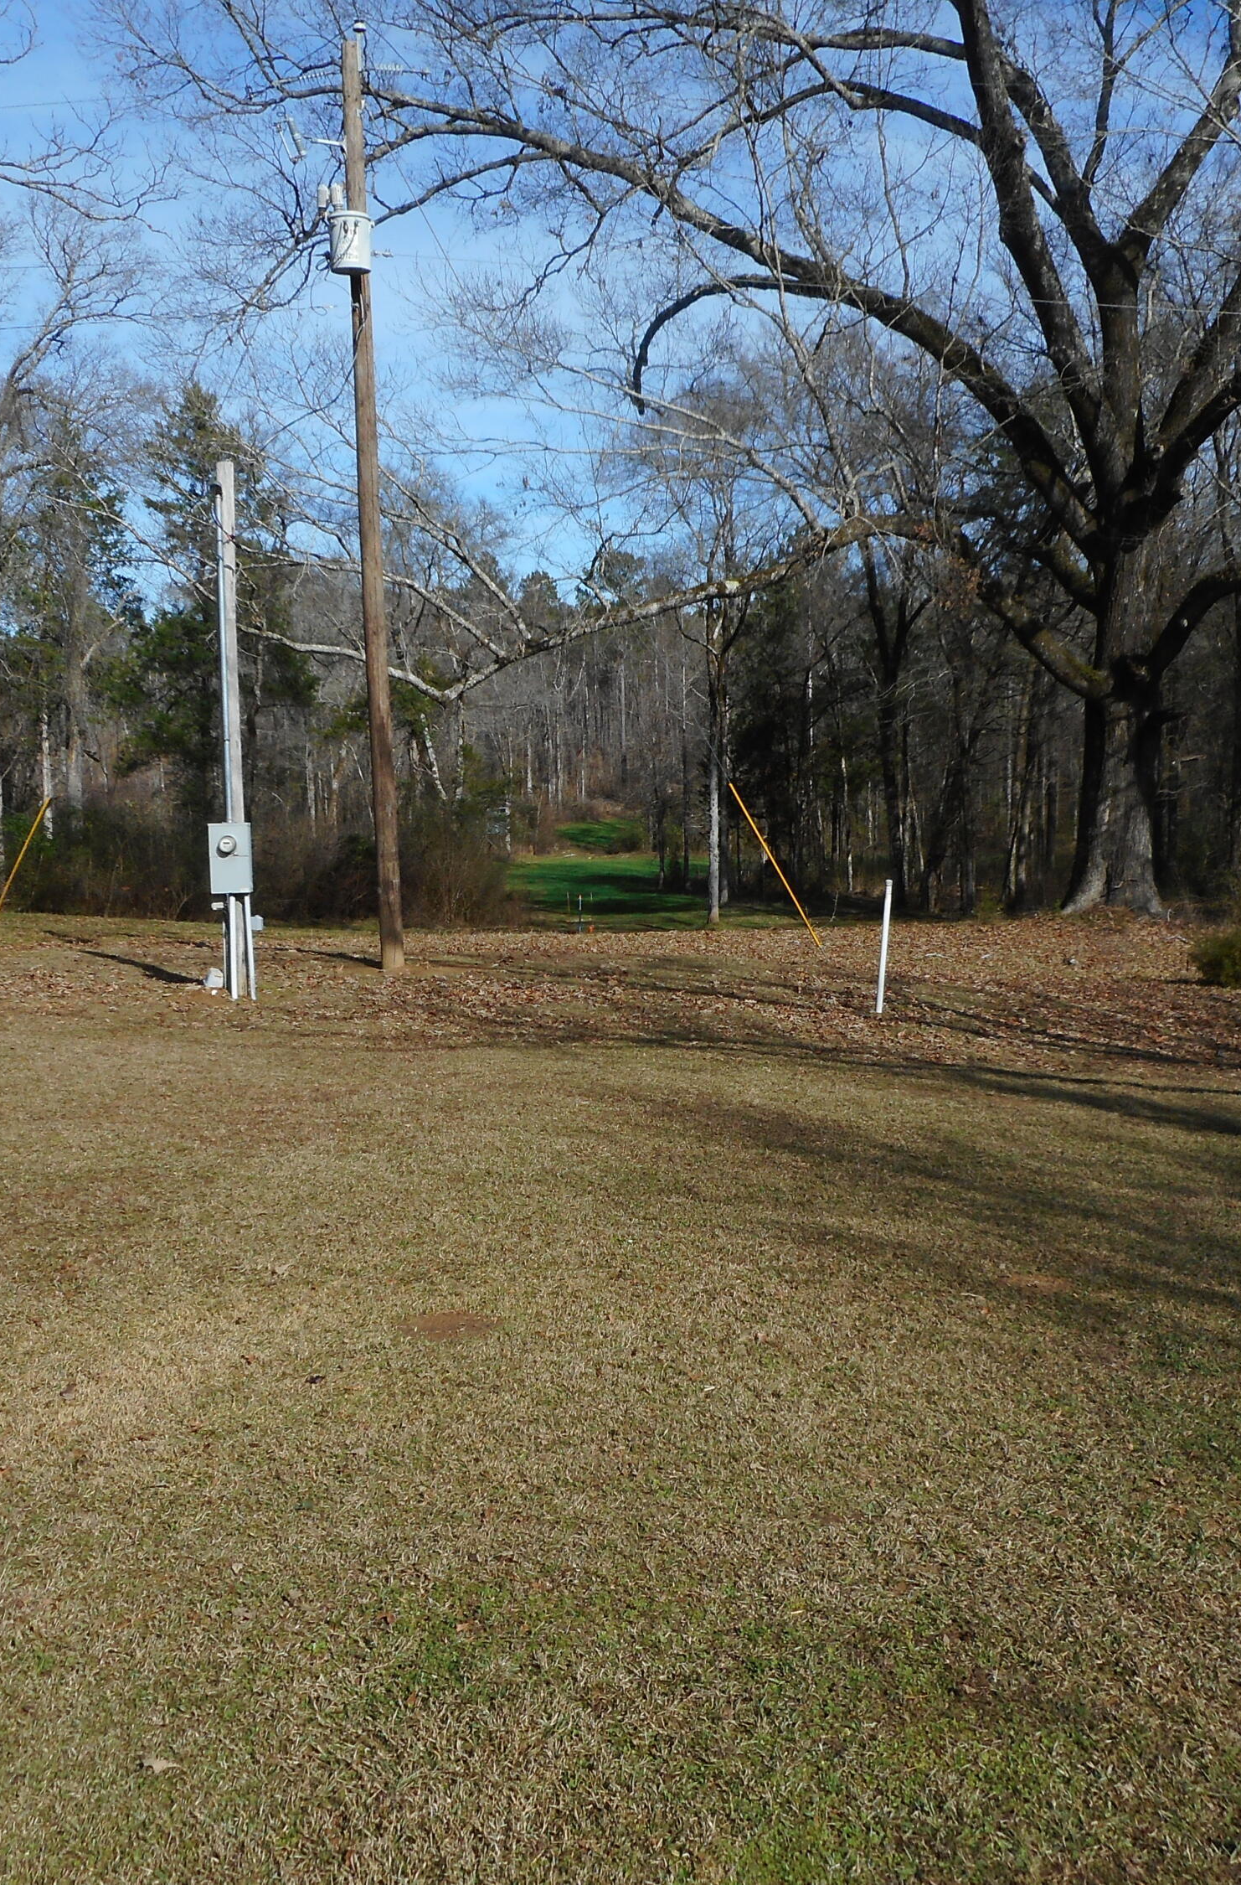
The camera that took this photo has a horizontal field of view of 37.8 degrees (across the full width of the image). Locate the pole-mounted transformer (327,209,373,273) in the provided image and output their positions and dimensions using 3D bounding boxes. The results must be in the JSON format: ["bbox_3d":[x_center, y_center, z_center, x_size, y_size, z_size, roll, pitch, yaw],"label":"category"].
[{"bbox_3d":[-2.867,-7.437,19.274,0.450,0.620,0.470,1,9,4],"label":"pole-mounted transformer"}]

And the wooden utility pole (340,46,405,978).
[{"bbox_3d":[-2.722,-4.705,20.112,0.280,10.170,0.280,-1,9,0],"label":"wooden utility pole"}]

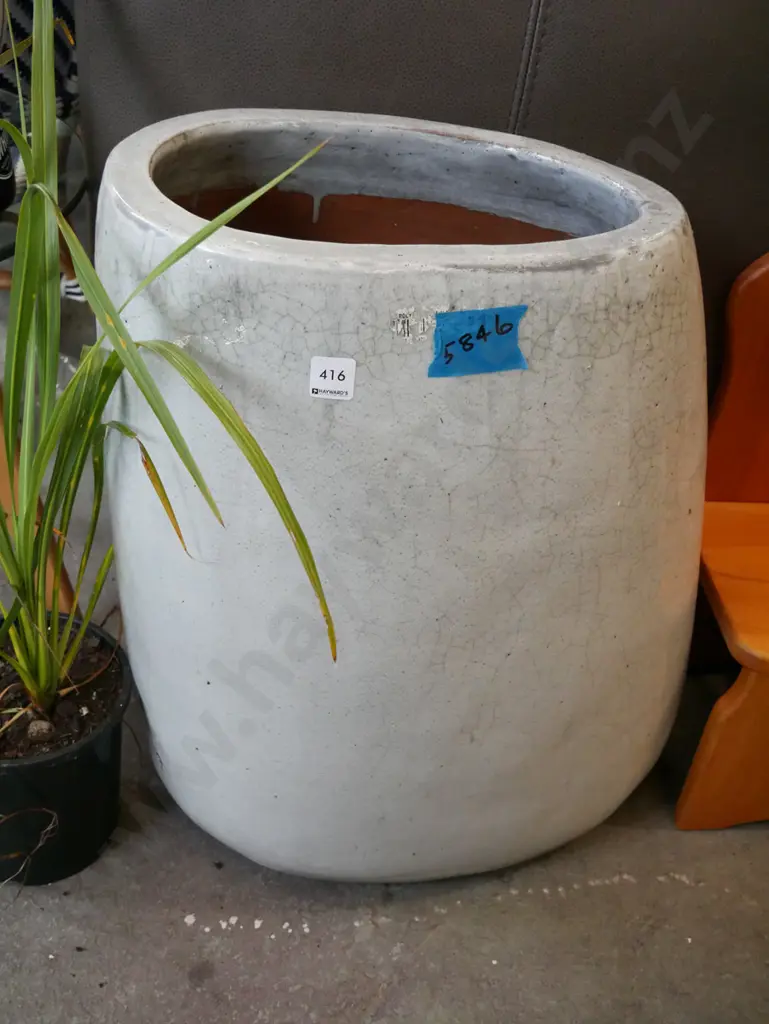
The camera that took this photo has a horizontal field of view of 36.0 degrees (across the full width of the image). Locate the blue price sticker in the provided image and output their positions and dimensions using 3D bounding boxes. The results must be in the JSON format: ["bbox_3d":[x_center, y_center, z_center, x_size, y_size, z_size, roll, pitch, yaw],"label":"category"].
[{"bbox_3d":[0.070,-0.125,0.873,0.077,0.048,0.003,-7,25,-13],"label":"blue price sticker"}]

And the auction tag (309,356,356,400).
[{"bbox_3d":[-0.037,-0.096,0.850,0.032,0.031,0.001,7,25,8],"label":"auction tag"}]

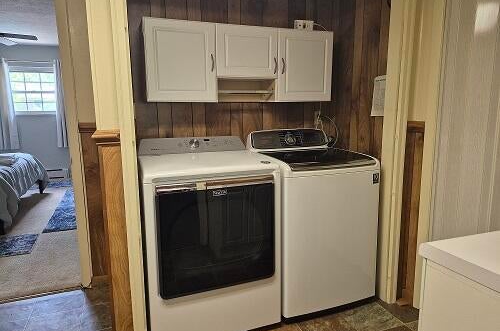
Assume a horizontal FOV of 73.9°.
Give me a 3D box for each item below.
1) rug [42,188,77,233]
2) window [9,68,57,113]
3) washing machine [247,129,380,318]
[{"bbox_3d":[-2.421,0.550,4.777,0.600,0.012,2.255,-4,10,-22],"label":"rug"},{"bbox_3d":[-3.913,-1.347,6.026,0.745,0.825,0.100,-4,10,-20],"label":"window"},{"bbox_3d":[0.403,0.333,2.399,0.690,1.132,0.720,-4,10,-20],"label":"washing machine"}]

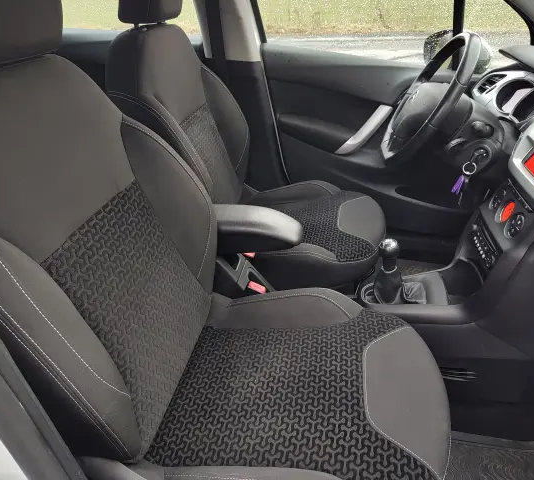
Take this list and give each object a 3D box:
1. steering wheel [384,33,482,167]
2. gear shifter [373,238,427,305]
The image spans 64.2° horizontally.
[{"bbox_3d":[0.448,-0.371,1.153,0.085,0.366,0.375,27,33,-7],"label":"steering wheel"},{"bbox_3d":[0.336,0.070,1.050,0.130,0.175,0.100,4,33,8],"label":"gear shifter"}]

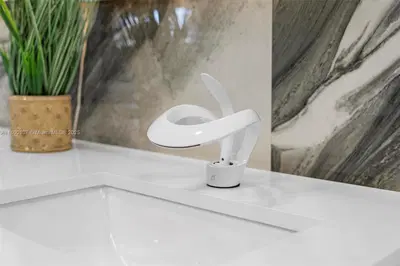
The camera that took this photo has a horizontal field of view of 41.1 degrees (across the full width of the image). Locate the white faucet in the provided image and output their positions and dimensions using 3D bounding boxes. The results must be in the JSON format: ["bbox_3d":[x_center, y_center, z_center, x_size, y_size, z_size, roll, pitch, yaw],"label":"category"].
[{"bbox_3d":[0.013,-0.001,0.789,0.108,0.170,0.205,6,10,44],"label":"white faucet"}]

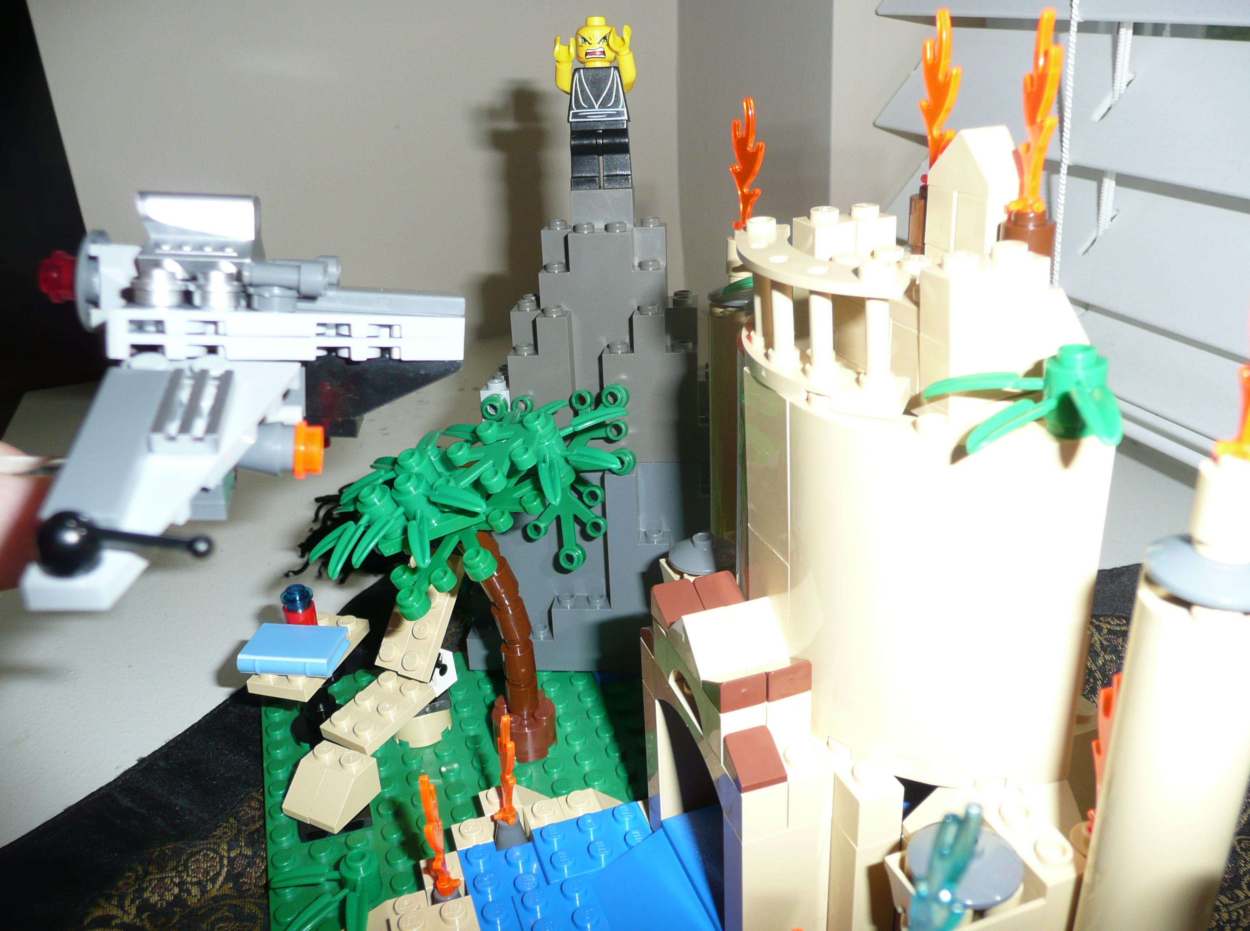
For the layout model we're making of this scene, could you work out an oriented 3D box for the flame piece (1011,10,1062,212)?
[{"bbox_3d":[0.058,-0.050,0.142,0.006,0.027,0.007,-13,24,-23],"label":"flame piece"}]

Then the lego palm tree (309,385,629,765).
[{"bbox_3d":[-0.034,0.029,0.247,0.077,0.087,0.043,-10,24,-16],"label":"lego palm tree"}]

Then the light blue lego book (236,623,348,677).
[{"bbox_3d":[-0.088,0.049,0.271,0.024,0.005,0.016,1,23,6],"label":"light blue lego book"}]

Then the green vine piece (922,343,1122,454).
[{"bbox_3d":[0.056,-0.009,0.137,0.024,0.011,0.029,-15,25,-27],"label":"green vine piece"}]

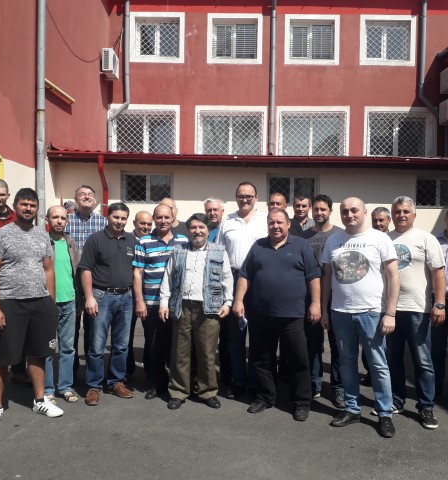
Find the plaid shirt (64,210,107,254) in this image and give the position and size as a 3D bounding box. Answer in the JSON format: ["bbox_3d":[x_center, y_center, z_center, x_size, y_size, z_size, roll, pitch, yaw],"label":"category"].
[{"bbox_3d":[-1.327,0.053,4.800,0.500,0.680,0.280,1,1,-14],"label":"plaid shirt"}]

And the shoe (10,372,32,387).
[{"bbox_3d":[-1.925,1.299,4.795,0.300,0.130,0.110,2,1,44],"label":"shoe"}]

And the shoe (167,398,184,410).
[{"bbox_3d":[-0.377,1.338,4.234,0.108,0.115,0.290,1,1,15],"label":"shoe"}]

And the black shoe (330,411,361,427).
[{"bbox_3d":[0.951,1.377,3.890,0.280,0.110,0.105,1,1,-37],"label":"black shoe"}]

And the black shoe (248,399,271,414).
[{"bbox_3d":[0.305,1.352,4.186,0.290,0.115,0.105,0,1,-44],"label":"black shoe"}]

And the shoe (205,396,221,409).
[{"bbox_3d":[-0.114,1.341,4.275,0.108,0.115,0.290,0,1,-26],"label":"shoe"}]

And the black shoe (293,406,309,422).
[{"bbox_3d":[0.638,1.358,4.034,0.108,0.115,0.290,1,1,15],"label":"black shoe"}]

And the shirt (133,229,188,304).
[{"bbox_3d":[-0.556,0.256,4.480,0.500,0.680,0.270,1,1,-7],"label":"shirt"}]

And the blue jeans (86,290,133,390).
[{"bbox_3d":[-1.014,0.868,4.420,0.390,0.870,0.280,0,1,-20],"label":"blue jeans"}]

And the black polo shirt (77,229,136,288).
[{"bbox_3d":[-1.018,0.168,4.400,0.490,0.540,0.280,1,1,-21],"label":"black polo shirt"}]

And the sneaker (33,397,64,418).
[{"bbox_3d":[-1.424,1.323,4.026,0.290,0.125,0.105,1,1,29],"label":"sneaker"}]

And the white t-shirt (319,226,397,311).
[{"bbox_3d":[1.067,0.238,3.960,0.540,0.630,0.310,2,2,29],"label":"white t-shirt"}]

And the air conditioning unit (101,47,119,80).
[{"bbox_3d":[-2.655,-4.120,11.750,0.260,0.510,0.700,1,1,0],"label":"air conditioning unit"}]

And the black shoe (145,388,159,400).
[{"bbox_3d":[-0.646,1.343,4.500,0.105,0.110,0.280,1,1,20],"label":"black shoe"}]

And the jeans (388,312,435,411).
[{"bbox_3d":[1.528,0.924,4.100,0.420,0.920,0.320,2,1,33],"label":"jeans"}]

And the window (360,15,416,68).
[{"bbox_3d":[4.107,-4.995,12.500,1.390,1.290,0.150,1,1,0],"label":"window"}]

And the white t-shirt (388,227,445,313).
[{"bbox_3d":[1.538,0.250,4.160,0.550,0.640,0.320,2,2,34],"label":"white t-shirt"}]

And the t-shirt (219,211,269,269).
[{"bbox_3d":[0.205,0.009,4.560,0.520,0.570,0.280,1,1,0],"label":"t-shirt"}]

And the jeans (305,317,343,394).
[{"bbox_3d":[0.897,0.938,4.500,0.420,0.880,0.320,1,1,12],"label":"jeans"}]

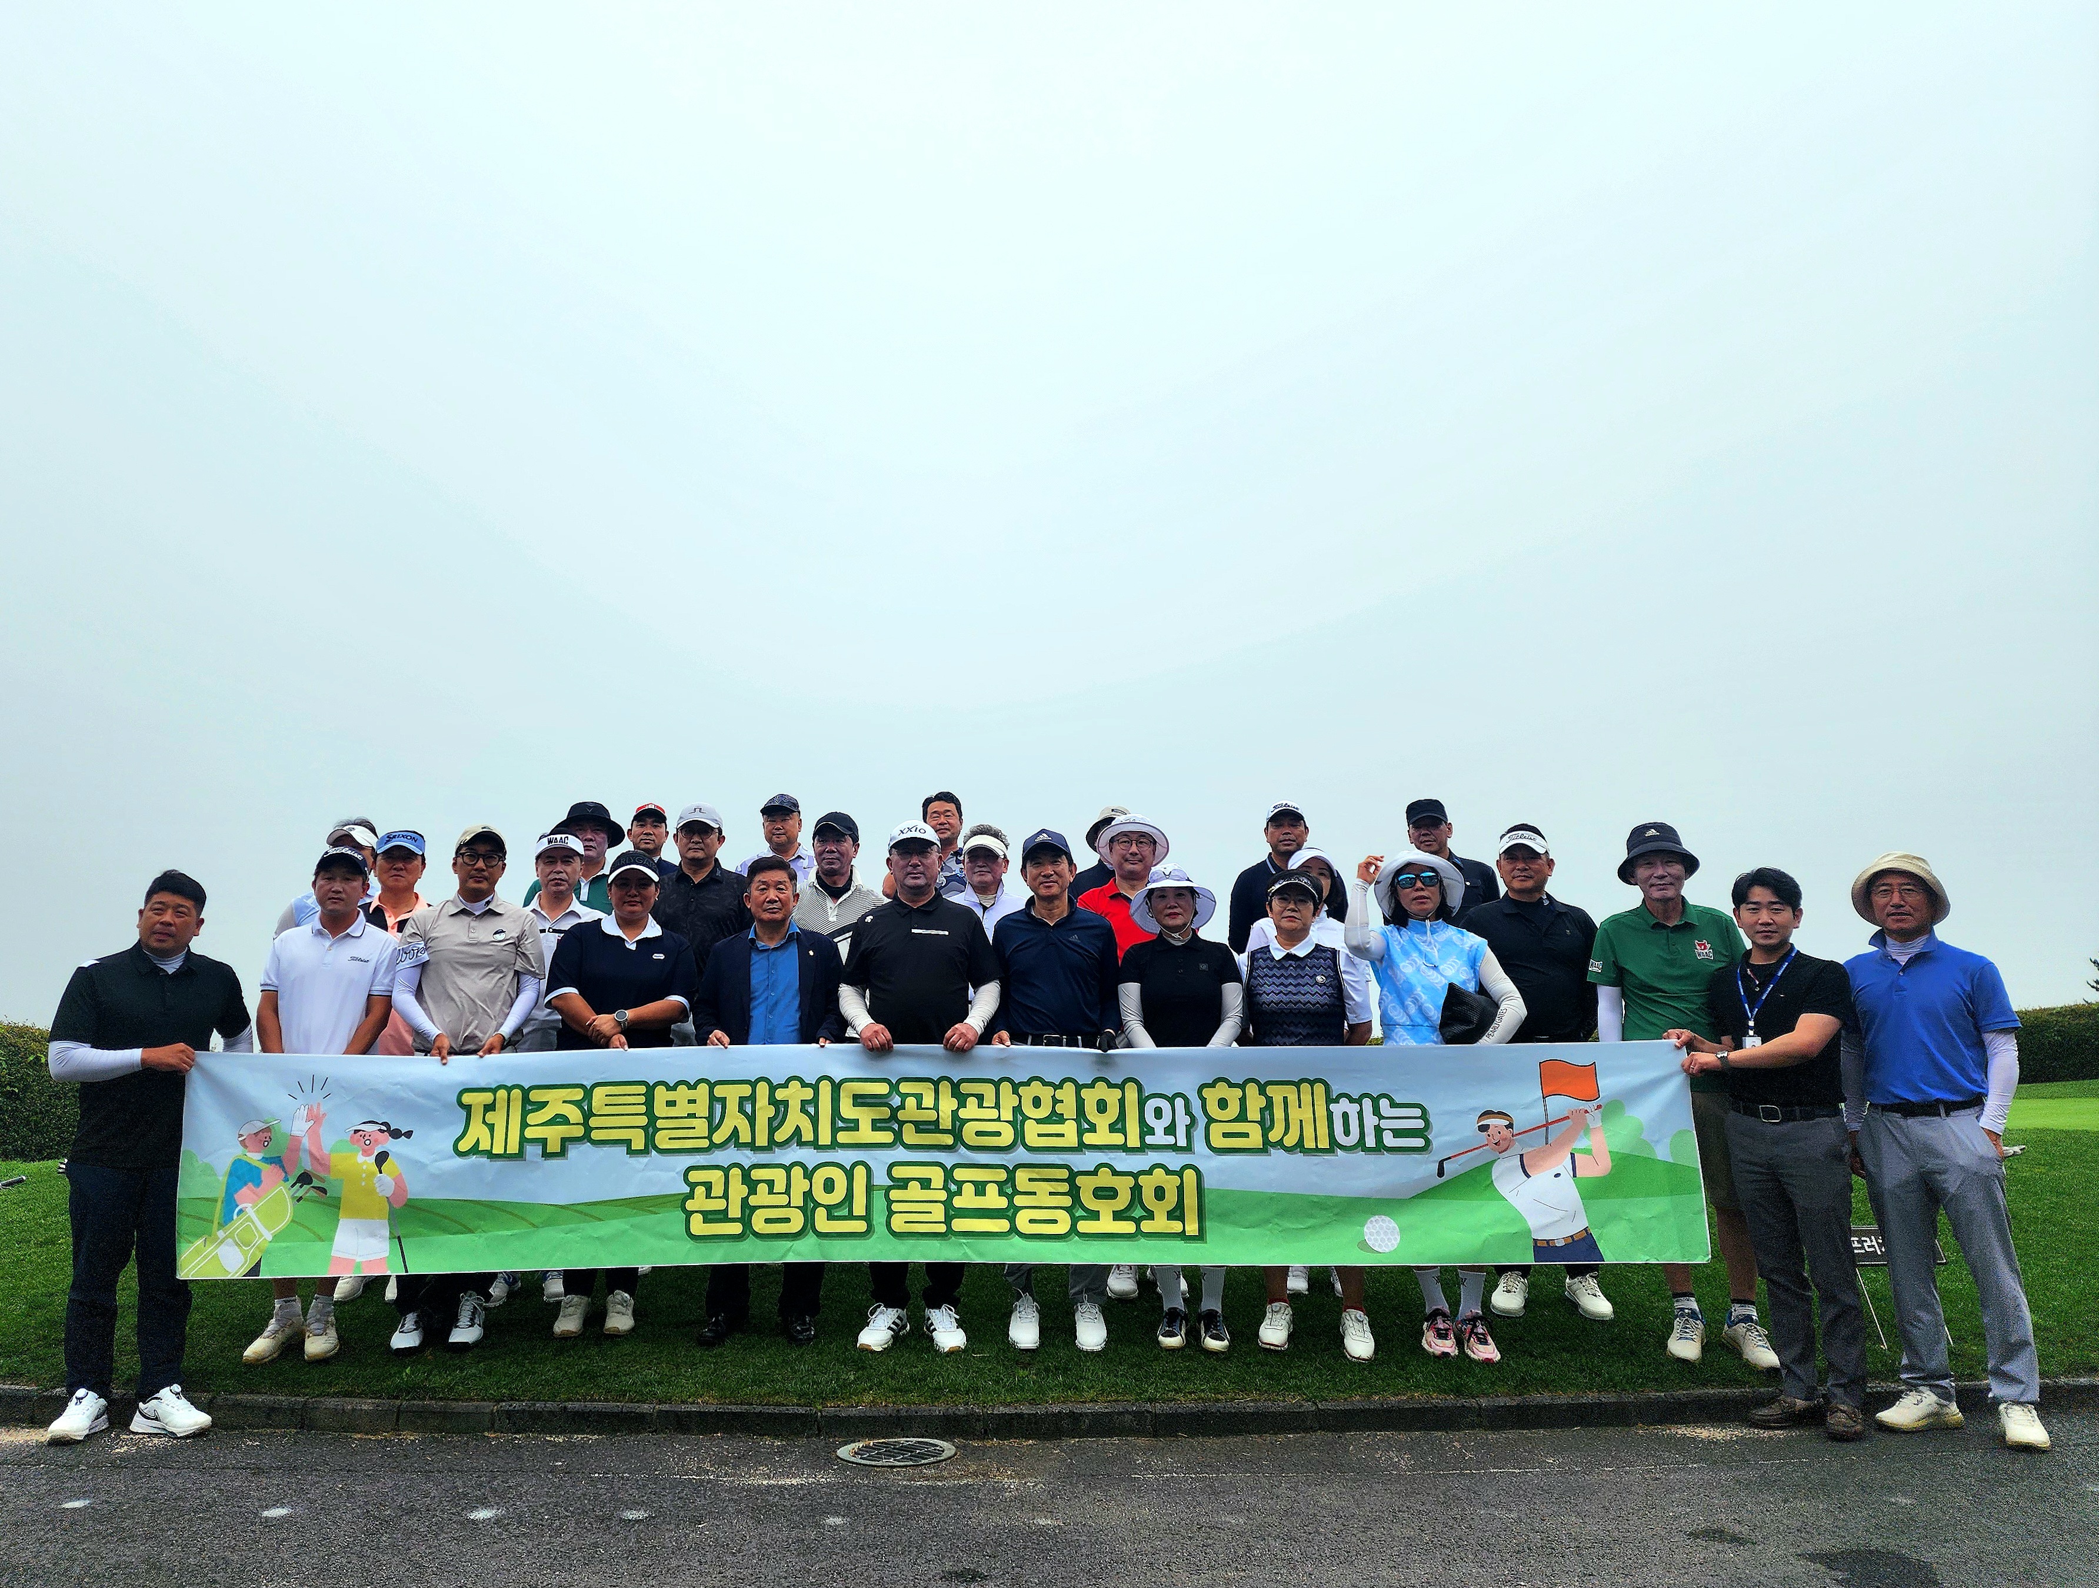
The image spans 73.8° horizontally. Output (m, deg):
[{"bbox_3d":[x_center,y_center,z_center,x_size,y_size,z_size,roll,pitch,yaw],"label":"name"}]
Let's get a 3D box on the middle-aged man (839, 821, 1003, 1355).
[{"bbox_3d":[-0.458,0.966,4.792,0.560,1.760,0.420,0,-9,-1],"label":"middle-aged man"}]

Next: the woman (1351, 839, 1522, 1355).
[{"bbox_3d":[1.322,1.030,4.866,0.590,1.677,0.360,-1,-11,3],"label":"woman"}]

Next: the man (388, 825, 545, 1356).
[{"bbox_3d":[-2.004,0.978,4.808,0.500,1.760,0.380,2,-10,-16],"label":"man"}]

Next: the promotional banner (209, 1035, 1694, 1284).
[{"bbox_3d":[-0.340,1.190,4.590,4.950,0.715,0.180,0,-11,0],"label":"promotional banner"}]

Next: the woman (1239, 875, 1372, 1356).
[{"bbox_3d":[0.886,1.072,4.832,0.470,1.620,0.360,-2,-10,12],"label":"woman"}]

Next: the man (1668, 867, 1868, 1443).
[{"bbox_3d":[2.325,1.134,4.582,0.600,1.798,0.380,-5,-11,22],"label":"man"}]

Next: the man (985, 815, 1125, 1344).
[{"bbox_3d":[0.020,0.991,4.881,0.480,1.770,0.360,0,-9,0],"label":"man"}]

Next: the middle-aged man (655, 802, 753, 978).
[{"bbox_3d":[-1.439,0.918,5.613,0.570,1.798,0.340,1,-11,-6],"label":"middle-aged man"}]

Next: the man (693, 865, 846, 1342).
[{"bbox_3d":[-1.030,1.068,5.126,0.560,1.707,0.330,1,-11,-6],"label":"man"}]

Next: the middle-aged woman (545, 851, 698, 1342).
[{"bbox_3d":[-1.509,1.026,4.924,0.500,1.660,0.380,2,-10,-12],"label":"middle-aged woman"}]

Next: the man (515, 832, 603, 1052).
[{"bbox_3d":[-1.913,1.005,5.307,0.500,1.740,0.340,2,-10,-12],"label":"man"}]

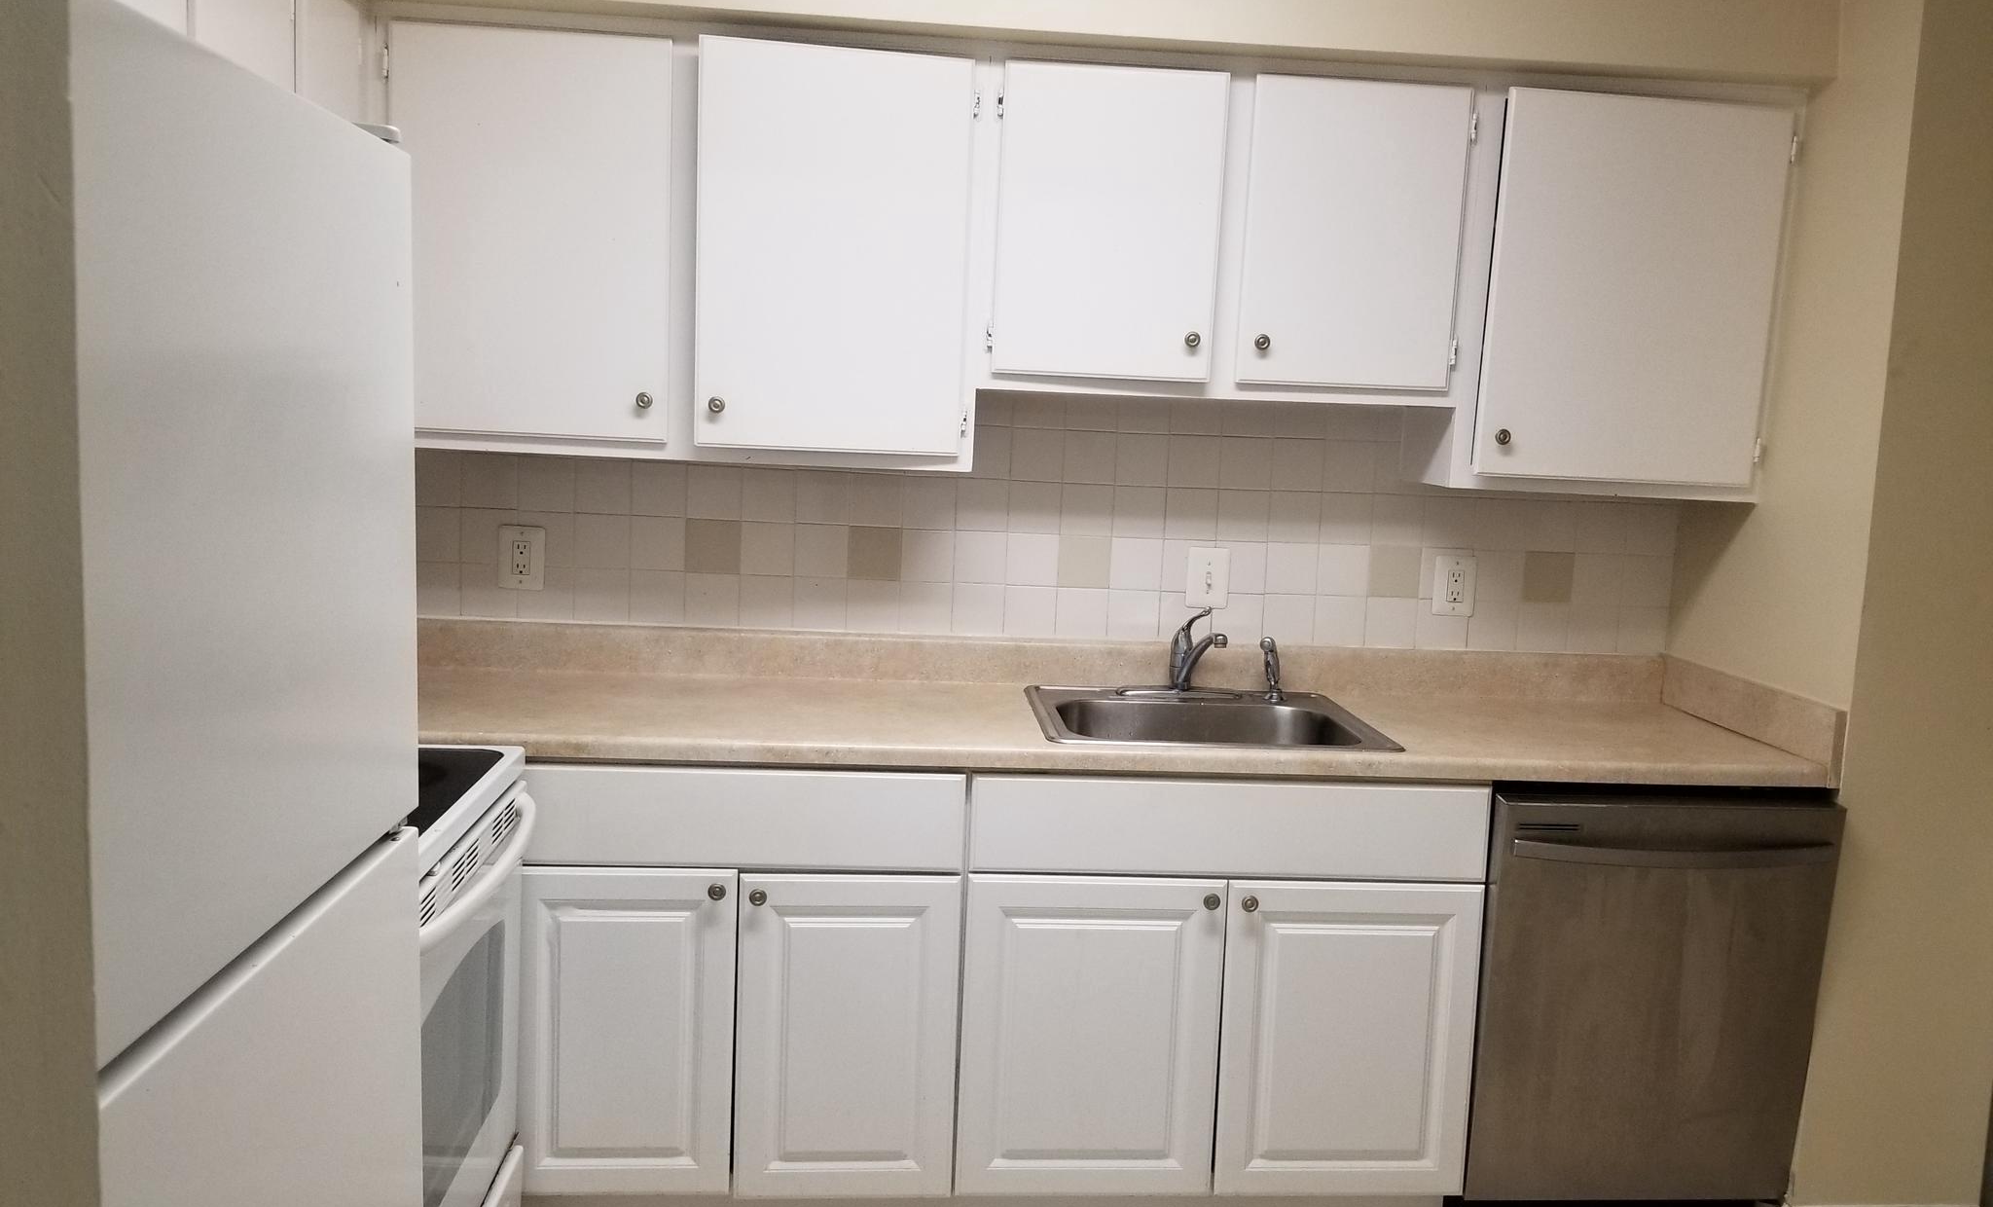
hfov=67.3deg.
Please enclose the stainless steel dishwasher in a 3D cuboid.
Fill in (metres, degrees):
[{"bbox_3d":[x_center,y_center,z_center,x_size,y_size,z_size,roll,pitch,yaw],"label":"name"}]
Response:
[{"bbox_3d":[1.130,0.690,2.914,0.602,0.785,0.600,2,7,-4],"label":"stainless steel dishwasher"}]

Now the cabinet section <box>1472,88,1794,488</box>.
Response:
[{"bbox_3d":[1.174,-0.597,2.932,0.555,0.701,0.297,2,8,-5],"label":"cabinet section"}]

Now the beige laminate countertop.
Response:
[{"bbox_3d":[0.045,0.225,2.825,2.830,0.042,0.620,2,7,-4],"label":"beige laminate countertop"}]

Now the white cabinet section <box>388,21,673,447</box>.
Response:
[{"bbox_3d":[-0.824,-0.658,2.761,0.473,0.694,0.294,2,8,-5],"label":"white cabinet section"}]

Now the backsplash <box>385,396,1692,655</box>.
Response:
[{"bbox_3d":[0.029,-0.177,3.089,2.840,0.490,0.020,2,7,-4],"label":"backsplash"}]

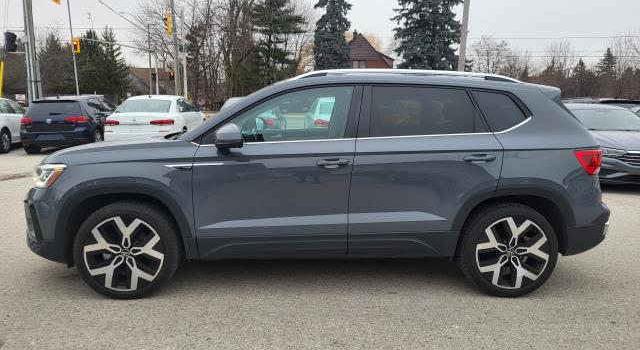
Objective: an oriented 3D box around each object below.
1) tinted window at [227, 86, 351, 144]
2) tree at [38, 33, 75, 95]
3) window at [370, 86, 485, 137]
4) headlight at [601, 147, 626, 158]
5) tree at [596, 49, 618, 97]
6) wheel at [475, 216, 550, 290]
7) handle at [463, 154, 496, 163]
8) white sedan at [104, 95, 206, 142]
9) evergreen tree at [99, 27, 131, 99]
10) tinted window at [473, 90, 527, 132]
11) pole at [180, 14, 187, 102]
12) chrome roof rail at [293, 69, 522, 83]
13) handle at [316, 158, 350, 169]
[{"bbox_3d":[-0.210,-0.419,3.264,0.920,0.410,0.070,0,-12,-1],"label":"tinted window"},{"bbox_3d":[-31.367,-12.302,56.794,4.300,8.548,4.300,0,9,0],"label":"tree"},{"bbox_3d":[0.757,-0.440,3.355,0.820,0.380,0.030,0,-9,-3],"label":"window"},{"bbox_3d":[4.306,-0.332,7.100,0.400,0.150,0.300,0,9,-3],"label":"headlight"},{"bbox_3d":[36.889,-12.322,62.664,3.095,8.353,3.095,0,9,-3],"label":"tree"},{"bbox_3d":[1.345,0.528,3.422,0.530,0.530,0.200,0,9,-1],"label":"wheel"},{"bbox_3d":[1.067,-0.108,3.211,0.220,0.055,0.060,0,9,-1],"label":"handle"},{"bbox_3d":[-4.229,-1.524,13.443,1.820,1.460,4.720,1,9,1],"label":"white sedan"},{"bbox_3d":[-24.454,-12.613,56.737,3.800,9.264,3.800,0,9,0],"label":"evergreen tree"},{"bbox_3d":[1.245,-0.438,3.314,0.390,0.320,0.060,0,-14,-1],"label":"tinted window"},{"bbox_3d":[-11.945,-9.807,41.984,0.300,8.592,0.300,0,9,0],"label":"pole"},{"bbox_3d":[0.643,-0.701,3.470,1.679,0.100,0.070,0,9,-3],"label":"chrome roof rail"},{"bbox_3d":[0.091,-0.080,3.229,0.230,0.065,0.060,0,9,-3],"label":"handle"}]

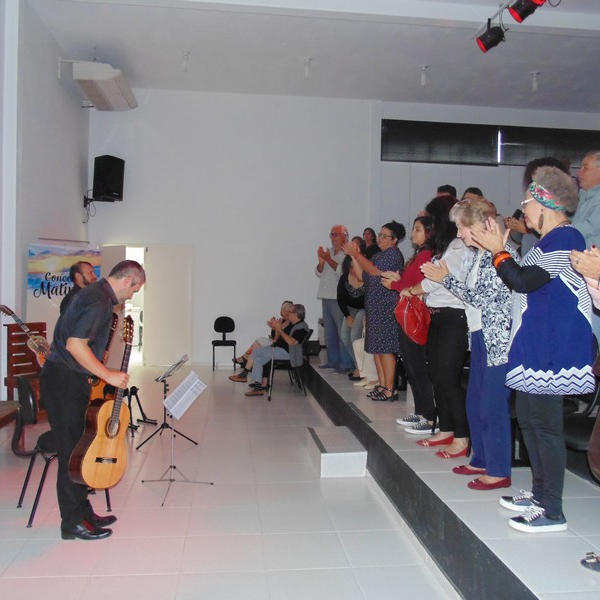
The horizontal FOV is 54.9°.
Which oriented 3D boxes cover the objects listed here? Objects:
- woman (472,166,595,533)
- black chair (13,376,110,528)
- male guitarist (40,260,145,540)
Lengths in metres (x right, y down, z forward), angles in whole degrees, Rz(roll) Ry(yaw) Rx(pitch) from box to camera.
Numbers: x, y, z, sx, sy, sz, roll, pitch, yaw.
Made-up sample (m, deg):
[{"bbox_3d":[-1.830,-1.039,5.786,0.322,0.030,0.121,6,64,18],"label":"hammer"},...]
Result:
[{"bbox_3d":[1.099,0.213,2.735,0.560,1.660,0.500,1,1,-1],"label":"woman"},{"bbox_3d":[-1.527,0.905,3.666,0.540,0.860,0.430,0,2,-37],"label":"black chair"},{"bbox_3d":[-1.182,0.541,3.299,0.580,1.560,0.480,1,1,-14],"label":"male guitarist"}]

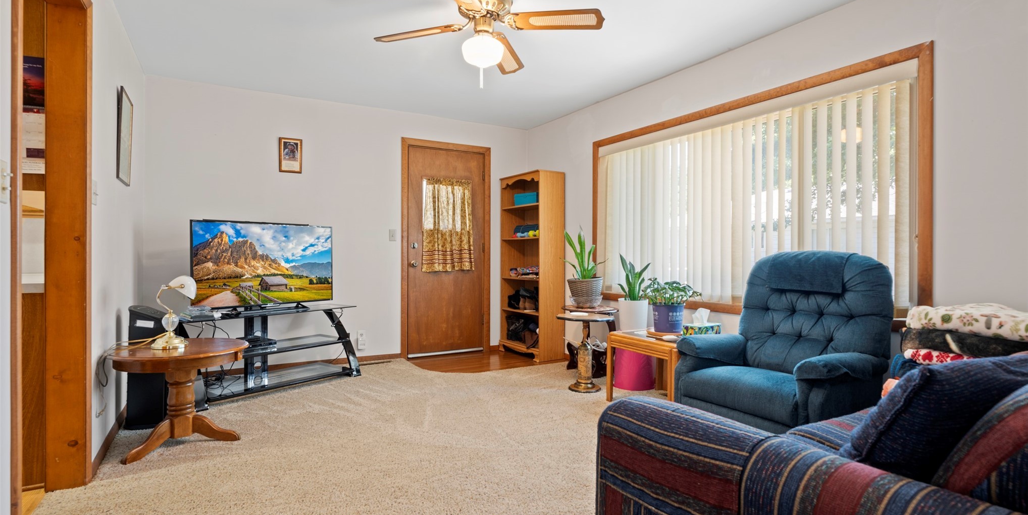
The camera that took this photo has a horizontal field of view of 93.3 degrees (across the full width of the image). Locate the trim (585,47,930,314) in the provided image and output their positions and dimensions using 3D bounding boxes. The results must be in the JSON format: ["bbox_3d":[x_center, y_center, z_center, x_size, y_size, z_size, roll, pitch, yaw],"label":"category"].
[{"bbox_3d":[1.365,-0.331,3.356,0.060,1.404,2.448,0,0,-32],"label":"trim"}]

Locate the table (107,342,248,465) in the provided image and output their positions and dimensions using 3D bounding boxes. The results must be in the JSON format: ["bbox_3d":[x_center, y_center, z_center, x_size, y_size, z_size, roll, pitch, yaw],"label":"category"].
[{"bbox_3d":[-1.796,0.736,2.650,0.630,0.485,0.630,0,0,-32],"label":"table"}]

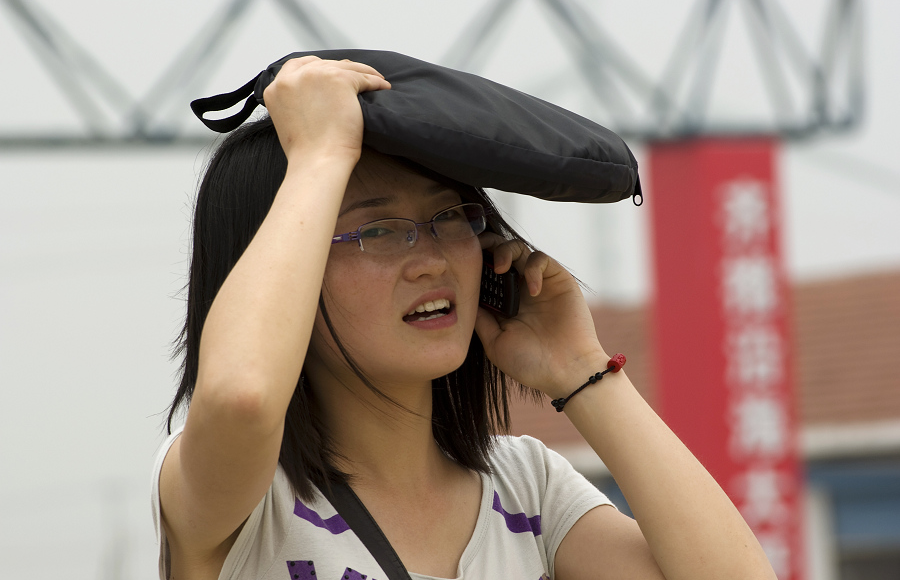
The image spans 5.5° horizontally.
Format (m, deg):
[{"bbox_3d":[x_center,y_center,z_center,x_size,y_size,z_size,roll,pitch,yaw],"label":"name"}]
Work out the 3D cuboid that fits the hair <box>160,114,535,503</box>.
[{"bbox_3d":[-0.074,0.012,7.300,0.240,0.305,0.225,-3,-1,-27],"label":"hair"}]

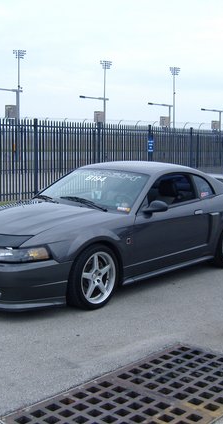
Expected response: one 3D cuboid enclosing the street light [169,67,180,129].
[{"bbox_3d":[22.964,-36.828,203.117,4.400,31.520,1.300,-4,7,-30],"label":"street light"}]

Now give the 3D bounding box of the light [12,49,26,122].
[{"bbox_3d":[-27.571,-32.987,168.451,4.300,31.520,1.300,-3,7,-25],"label":"light"}]

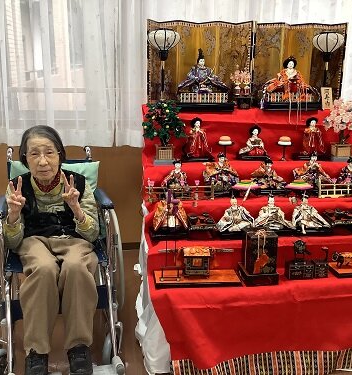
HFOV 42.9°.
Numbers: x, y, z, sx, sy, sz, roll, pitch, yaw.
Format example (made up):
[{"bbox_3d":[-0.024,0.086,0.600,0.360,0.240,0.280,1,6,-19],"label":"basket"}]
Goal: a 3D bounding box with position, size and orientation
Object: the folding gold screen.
[{"bbox_3d":[0.405,-0.700,2.556,1.120,0.445,0.130,-2,14,-6],"label":"folding gold screen"}]

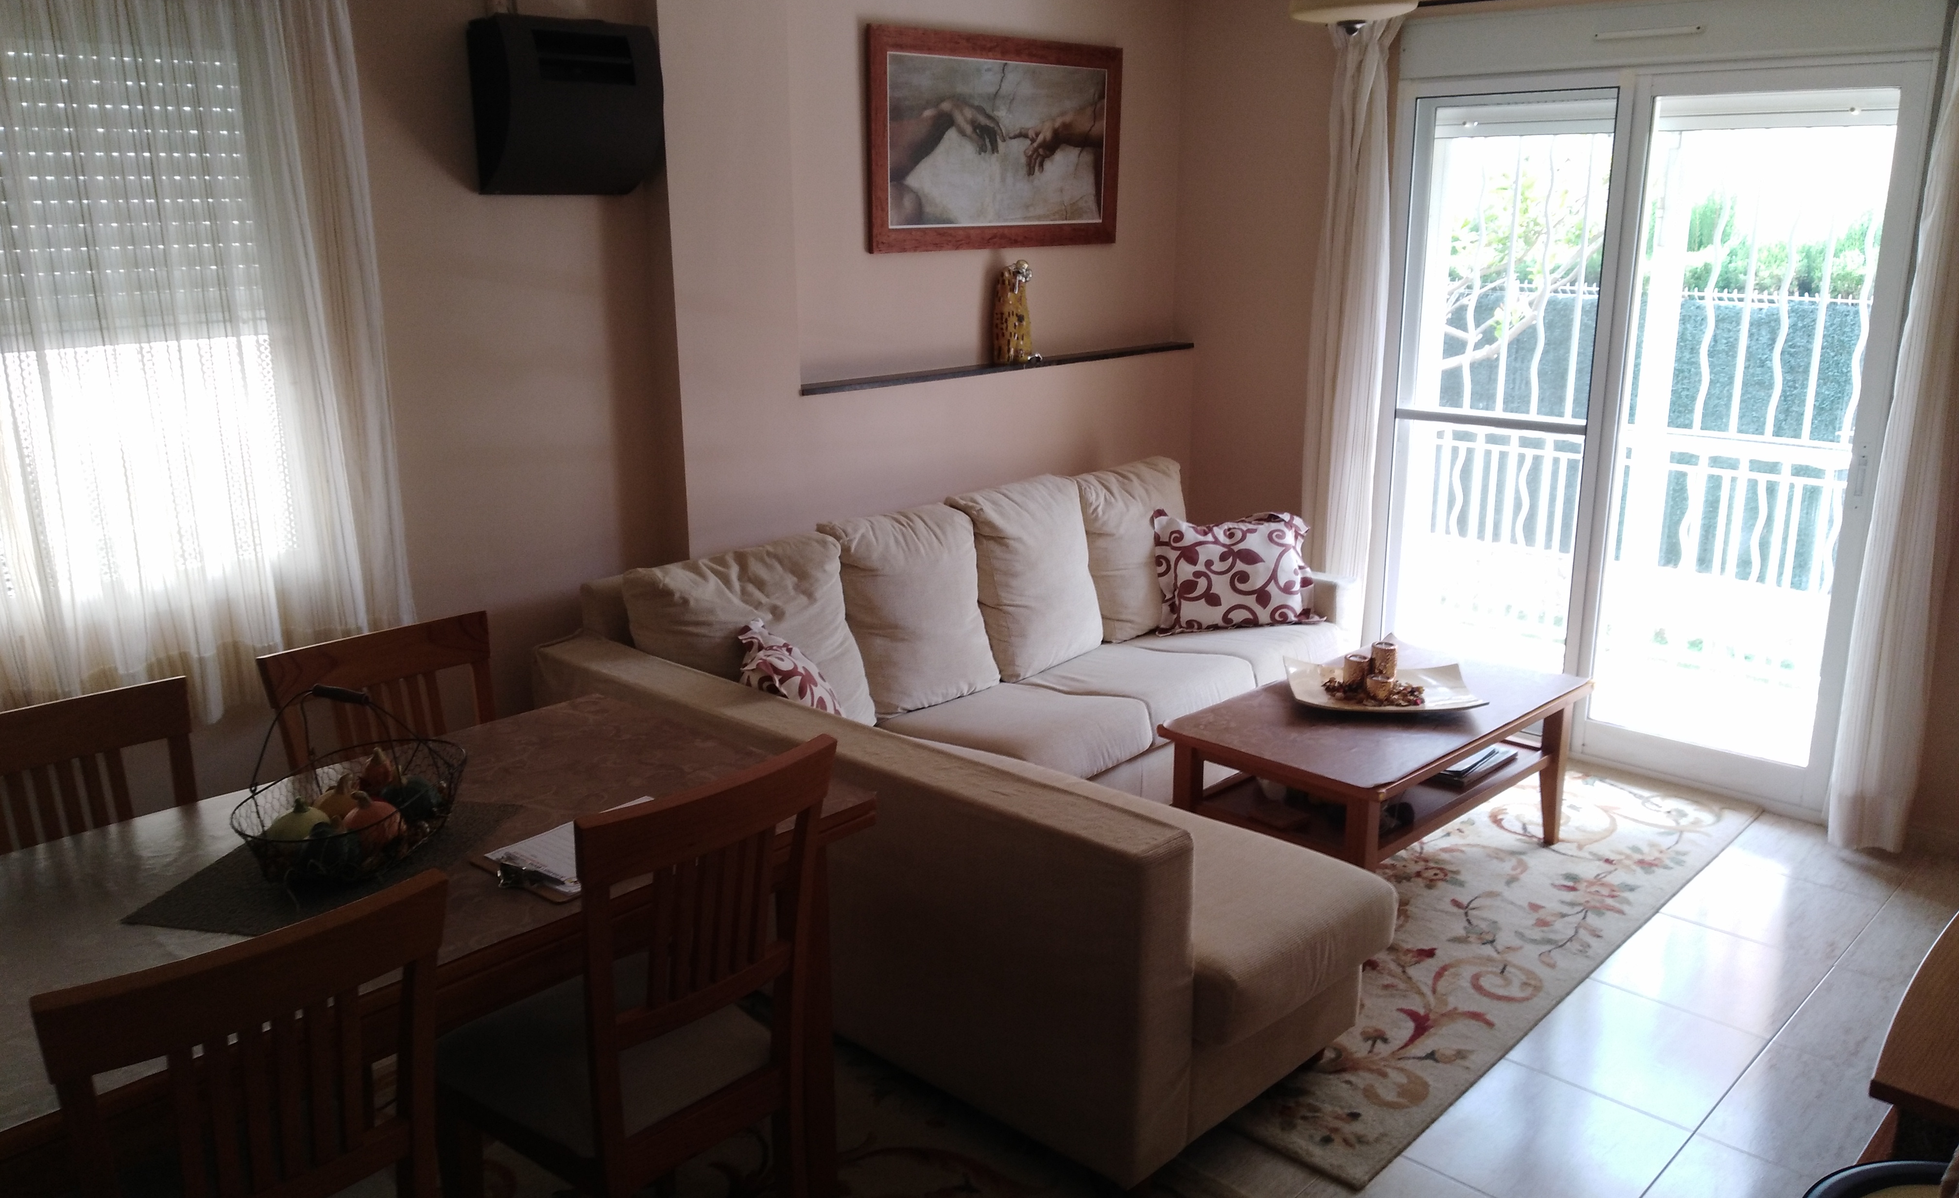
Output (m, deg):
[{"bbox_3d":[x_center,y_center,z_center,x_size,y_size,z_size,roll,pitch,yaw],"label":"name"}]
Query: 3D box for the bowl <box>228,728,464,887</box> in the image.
[{"bbox_3d":[-0.928,0.312,2.195,0.257,0.104,0.390,2,15,11],"label":"bowl"}]

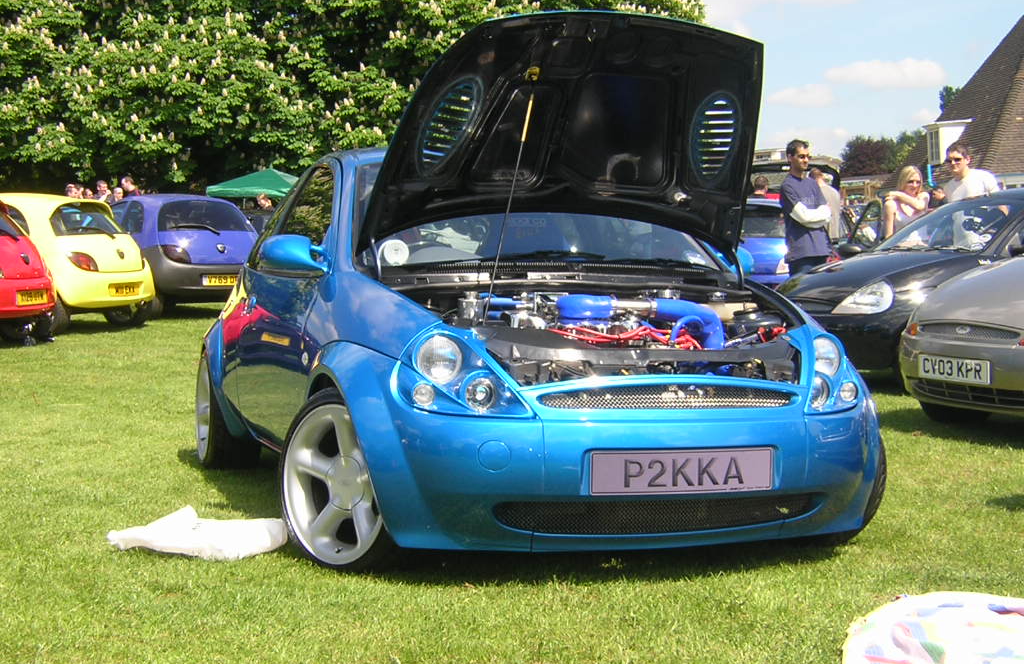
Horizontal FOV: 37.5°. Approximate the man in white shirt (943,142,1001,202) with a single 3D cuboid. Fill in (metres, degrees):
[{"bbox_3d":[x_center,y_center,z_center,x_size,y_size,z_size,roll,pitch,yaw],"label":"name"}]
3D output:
[{"bbox_3d":[3.636,-0.618,12.040,0.520,1.780,0.340,2,3,30],"label":"man in white shirt"}]

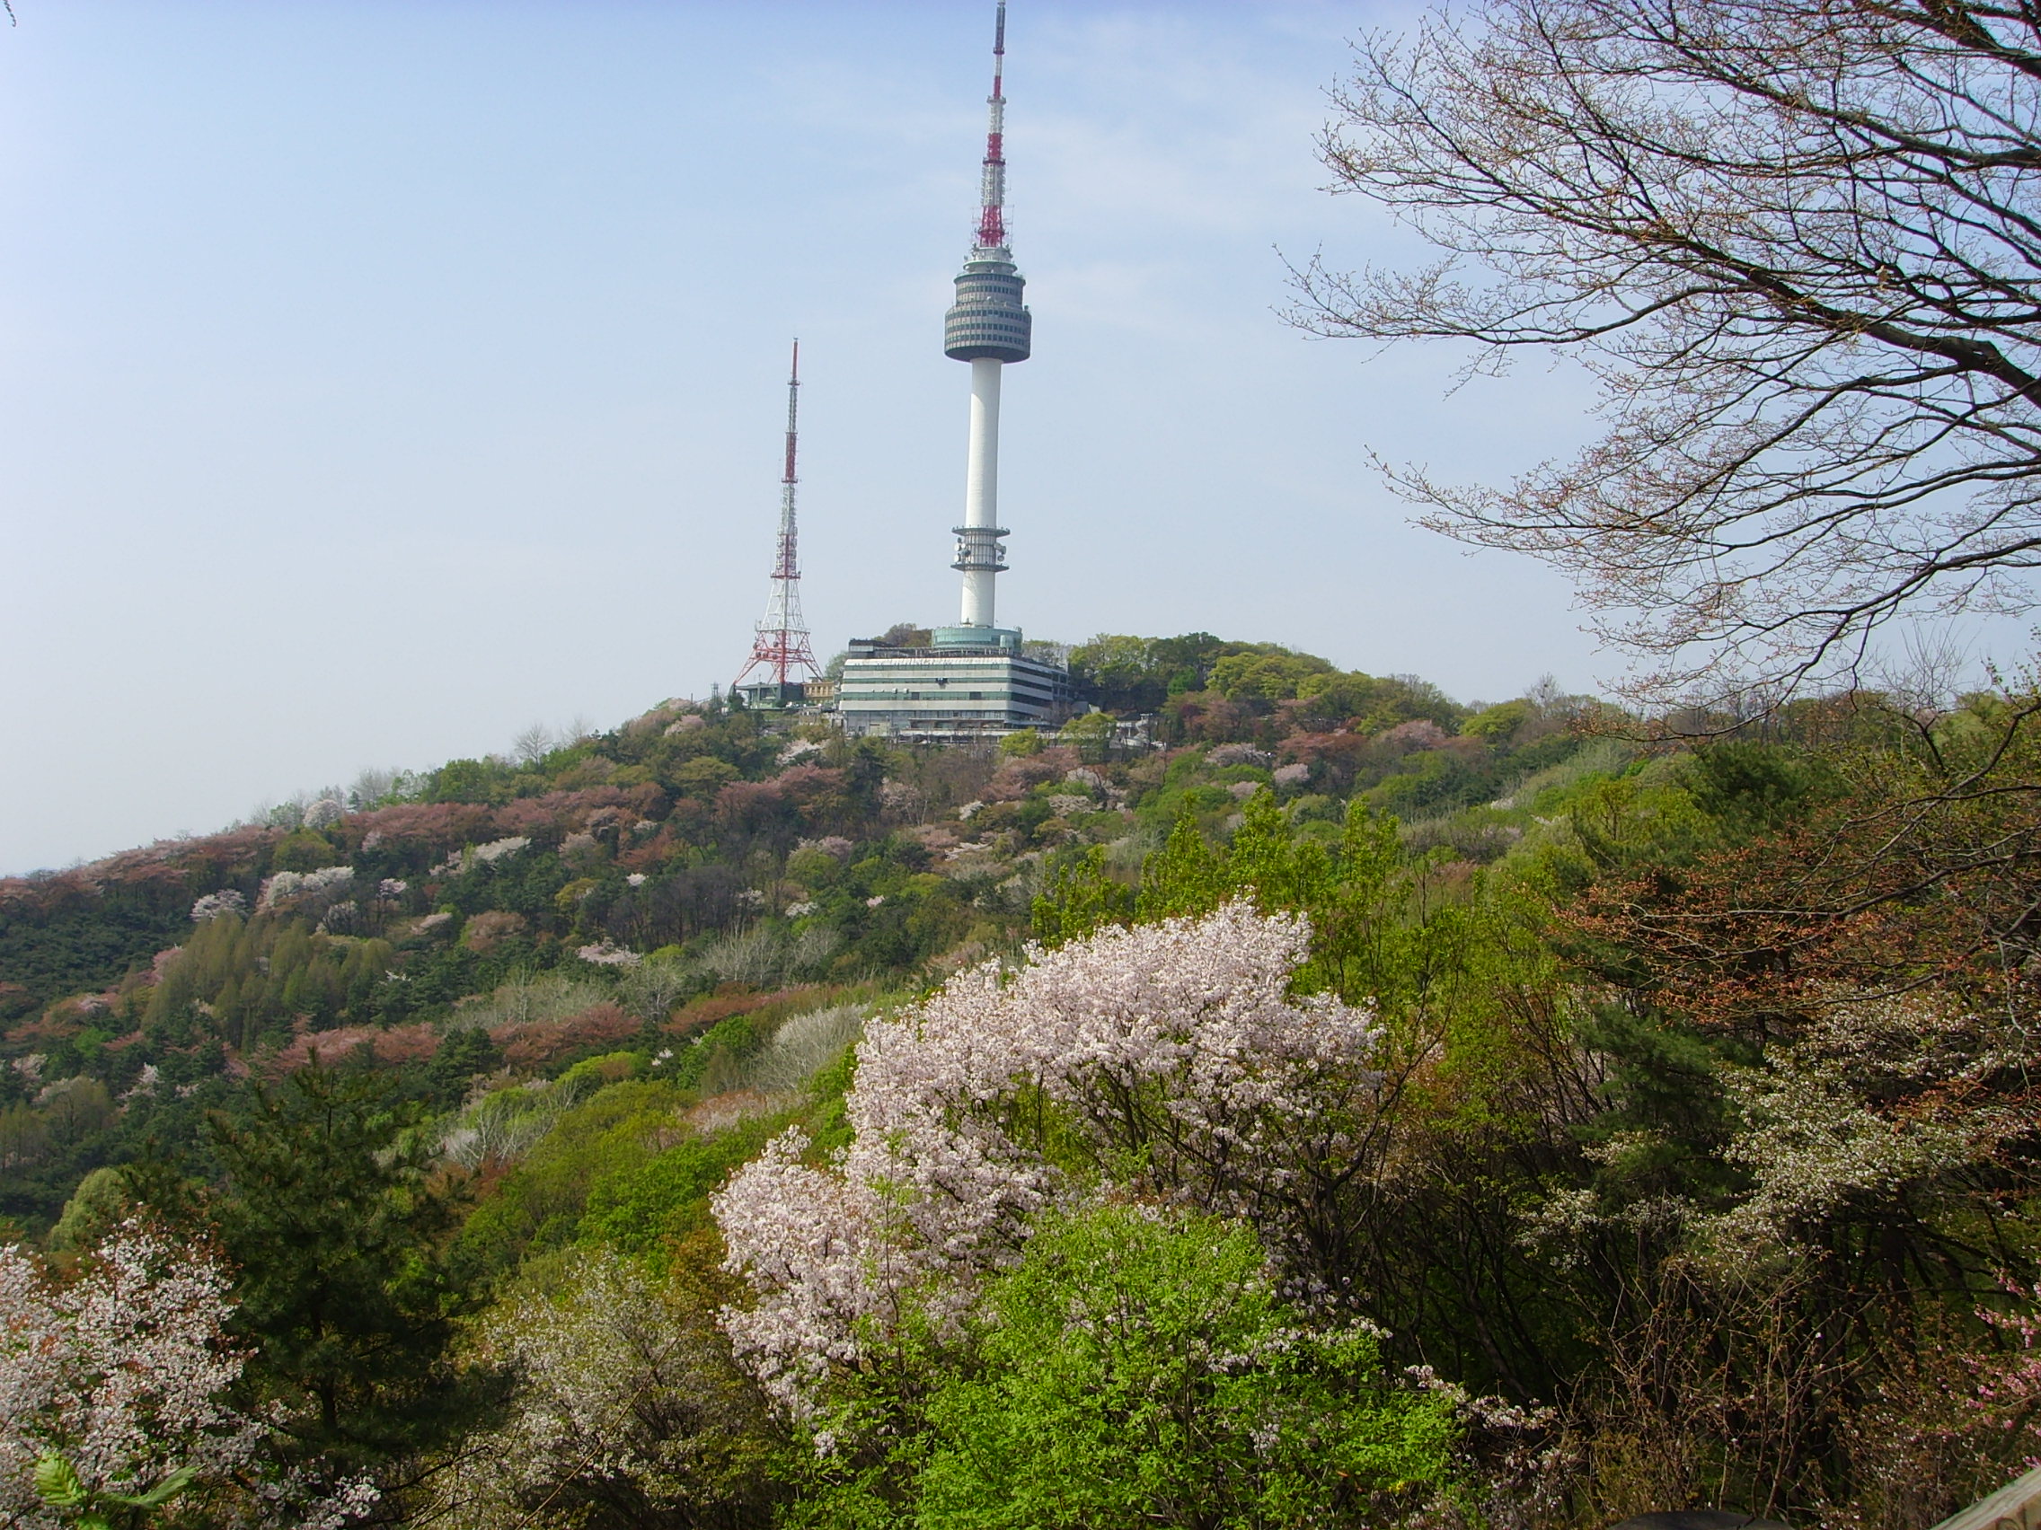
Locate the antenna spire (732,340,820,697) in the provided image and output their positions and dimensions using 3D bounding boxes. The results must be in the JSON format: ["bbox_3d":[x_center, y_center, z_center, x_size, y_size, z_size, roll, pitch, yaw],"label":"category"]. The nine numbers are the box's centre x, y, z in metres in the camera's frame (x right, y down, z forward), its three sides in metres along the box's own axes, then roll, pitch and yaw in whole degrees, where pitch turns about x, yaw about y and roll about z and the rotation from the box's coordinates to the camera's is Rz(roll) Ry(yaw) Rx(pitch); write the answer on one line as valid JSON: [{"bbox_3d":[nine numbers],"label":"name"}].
[{"bbox_3d":[-64.260,-69.450,640.000,18.000,97.500,18.000,4,-3,-41],"label":"antenna spire"}]

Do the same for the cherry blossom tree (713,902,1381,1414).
[{"bbox_3d":[0.290,4.540,25.600,7.200,6.100,6.200,2,-2,0],"label":"cherry blossom tree"}]

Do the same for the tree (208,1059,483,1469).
[{"bbox_3d":[-8.520,6.490,29.000,3.600,5.700,3.500,3,-3,-16],"label":"tree"}]

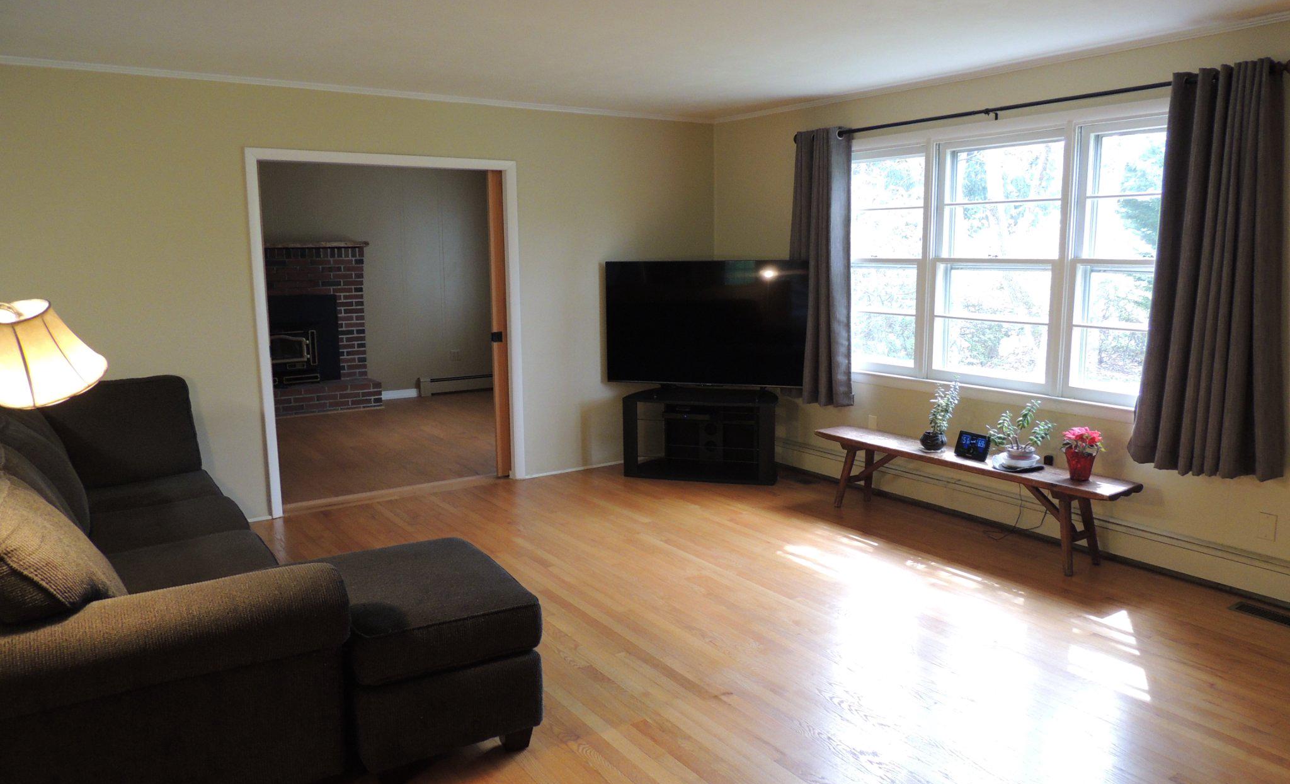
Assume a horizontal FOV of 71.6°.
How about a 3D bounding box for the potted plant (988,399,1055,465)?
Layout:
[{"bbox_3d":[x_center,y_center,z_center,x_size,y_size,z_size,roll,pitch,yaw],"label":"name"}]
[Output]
[{"bbox_3d":[1.869,0.199,4.440,0.330,0.315,0.250,3,10,23],"label":"potted plant"}]

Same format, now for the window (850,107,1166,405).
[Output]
[{"bbox_3d":[1.883,-0.691,4.815,0.120,1.400,2.520,-7,11,-34],"label":"window"}]

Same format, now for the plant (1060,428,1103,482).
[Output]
[{"bbox_3d":[2.055,0.285,4.201,0.195,0.250,0.190,4,10,26],"label":"plant"}]

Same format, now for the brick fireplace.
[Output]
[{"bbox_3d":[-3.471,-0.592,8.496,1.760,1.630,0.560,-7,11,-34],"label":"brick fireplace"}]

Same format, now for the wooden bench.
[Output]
[{"bbox_3d":[1.639,0.553,4.715,0.325,0.431,1.770,-7,11,-34],"label":"wooden bench"}]

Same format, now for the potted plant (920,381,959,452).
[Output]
[{"bbox_3d":[1.591,0.123,4.839,0.200,0.385,0.170,2,10,18],"label":"potted plant"}]

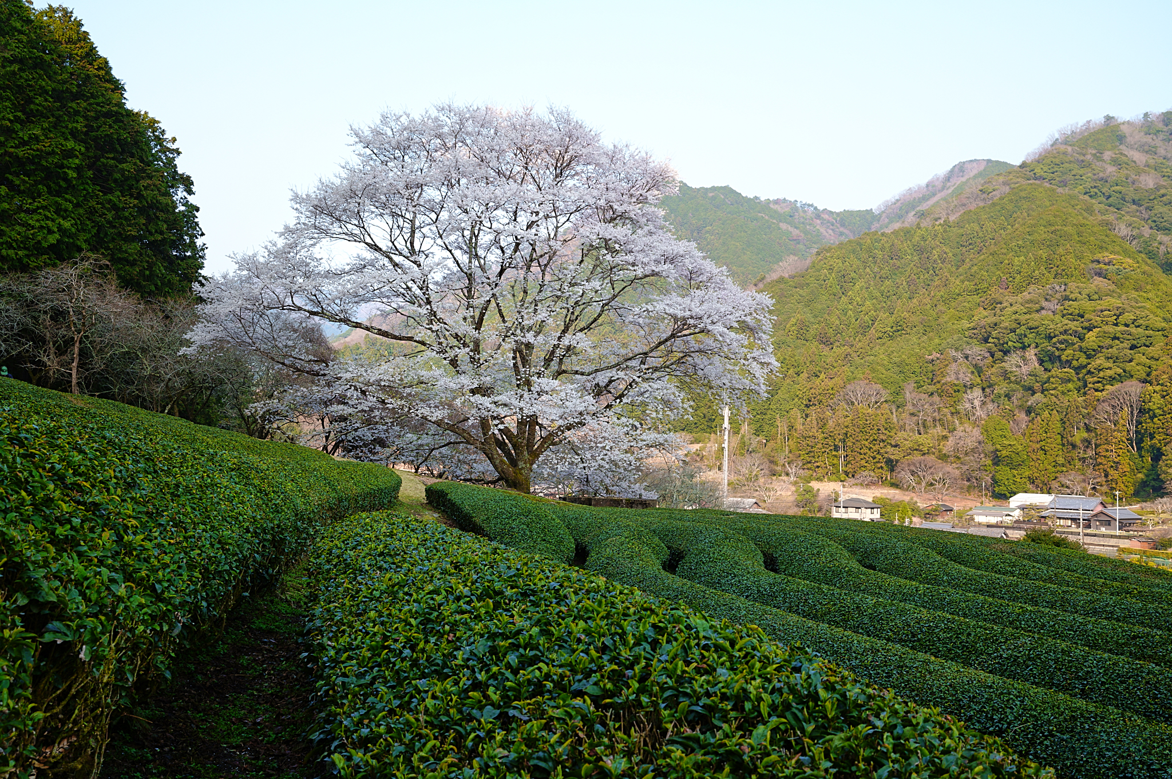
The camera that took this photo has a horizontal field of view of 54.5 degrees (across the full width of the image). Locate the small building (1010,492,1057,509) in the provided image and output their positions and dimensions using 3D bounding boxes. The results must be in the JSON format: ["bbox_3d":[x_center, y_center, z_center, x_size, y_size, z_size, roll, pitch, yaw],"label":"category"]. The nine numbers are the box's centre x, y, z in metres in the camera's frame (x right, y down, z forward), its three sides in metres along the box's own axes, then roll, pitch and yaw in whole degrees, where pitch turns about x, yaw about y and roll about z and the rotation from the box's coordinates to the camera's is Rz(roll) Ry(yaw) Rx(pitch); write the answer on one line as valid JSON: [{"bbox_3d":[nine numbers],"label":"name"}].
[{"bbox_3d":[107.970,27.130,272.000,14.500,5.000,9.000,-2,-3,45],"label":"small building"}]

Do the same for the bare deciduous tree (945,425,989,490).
[{"bbox_3d":[103.190,18.580,308.000,11.890,18.330,11.000,0,0,0],"label":"bare deciduous tree"}]

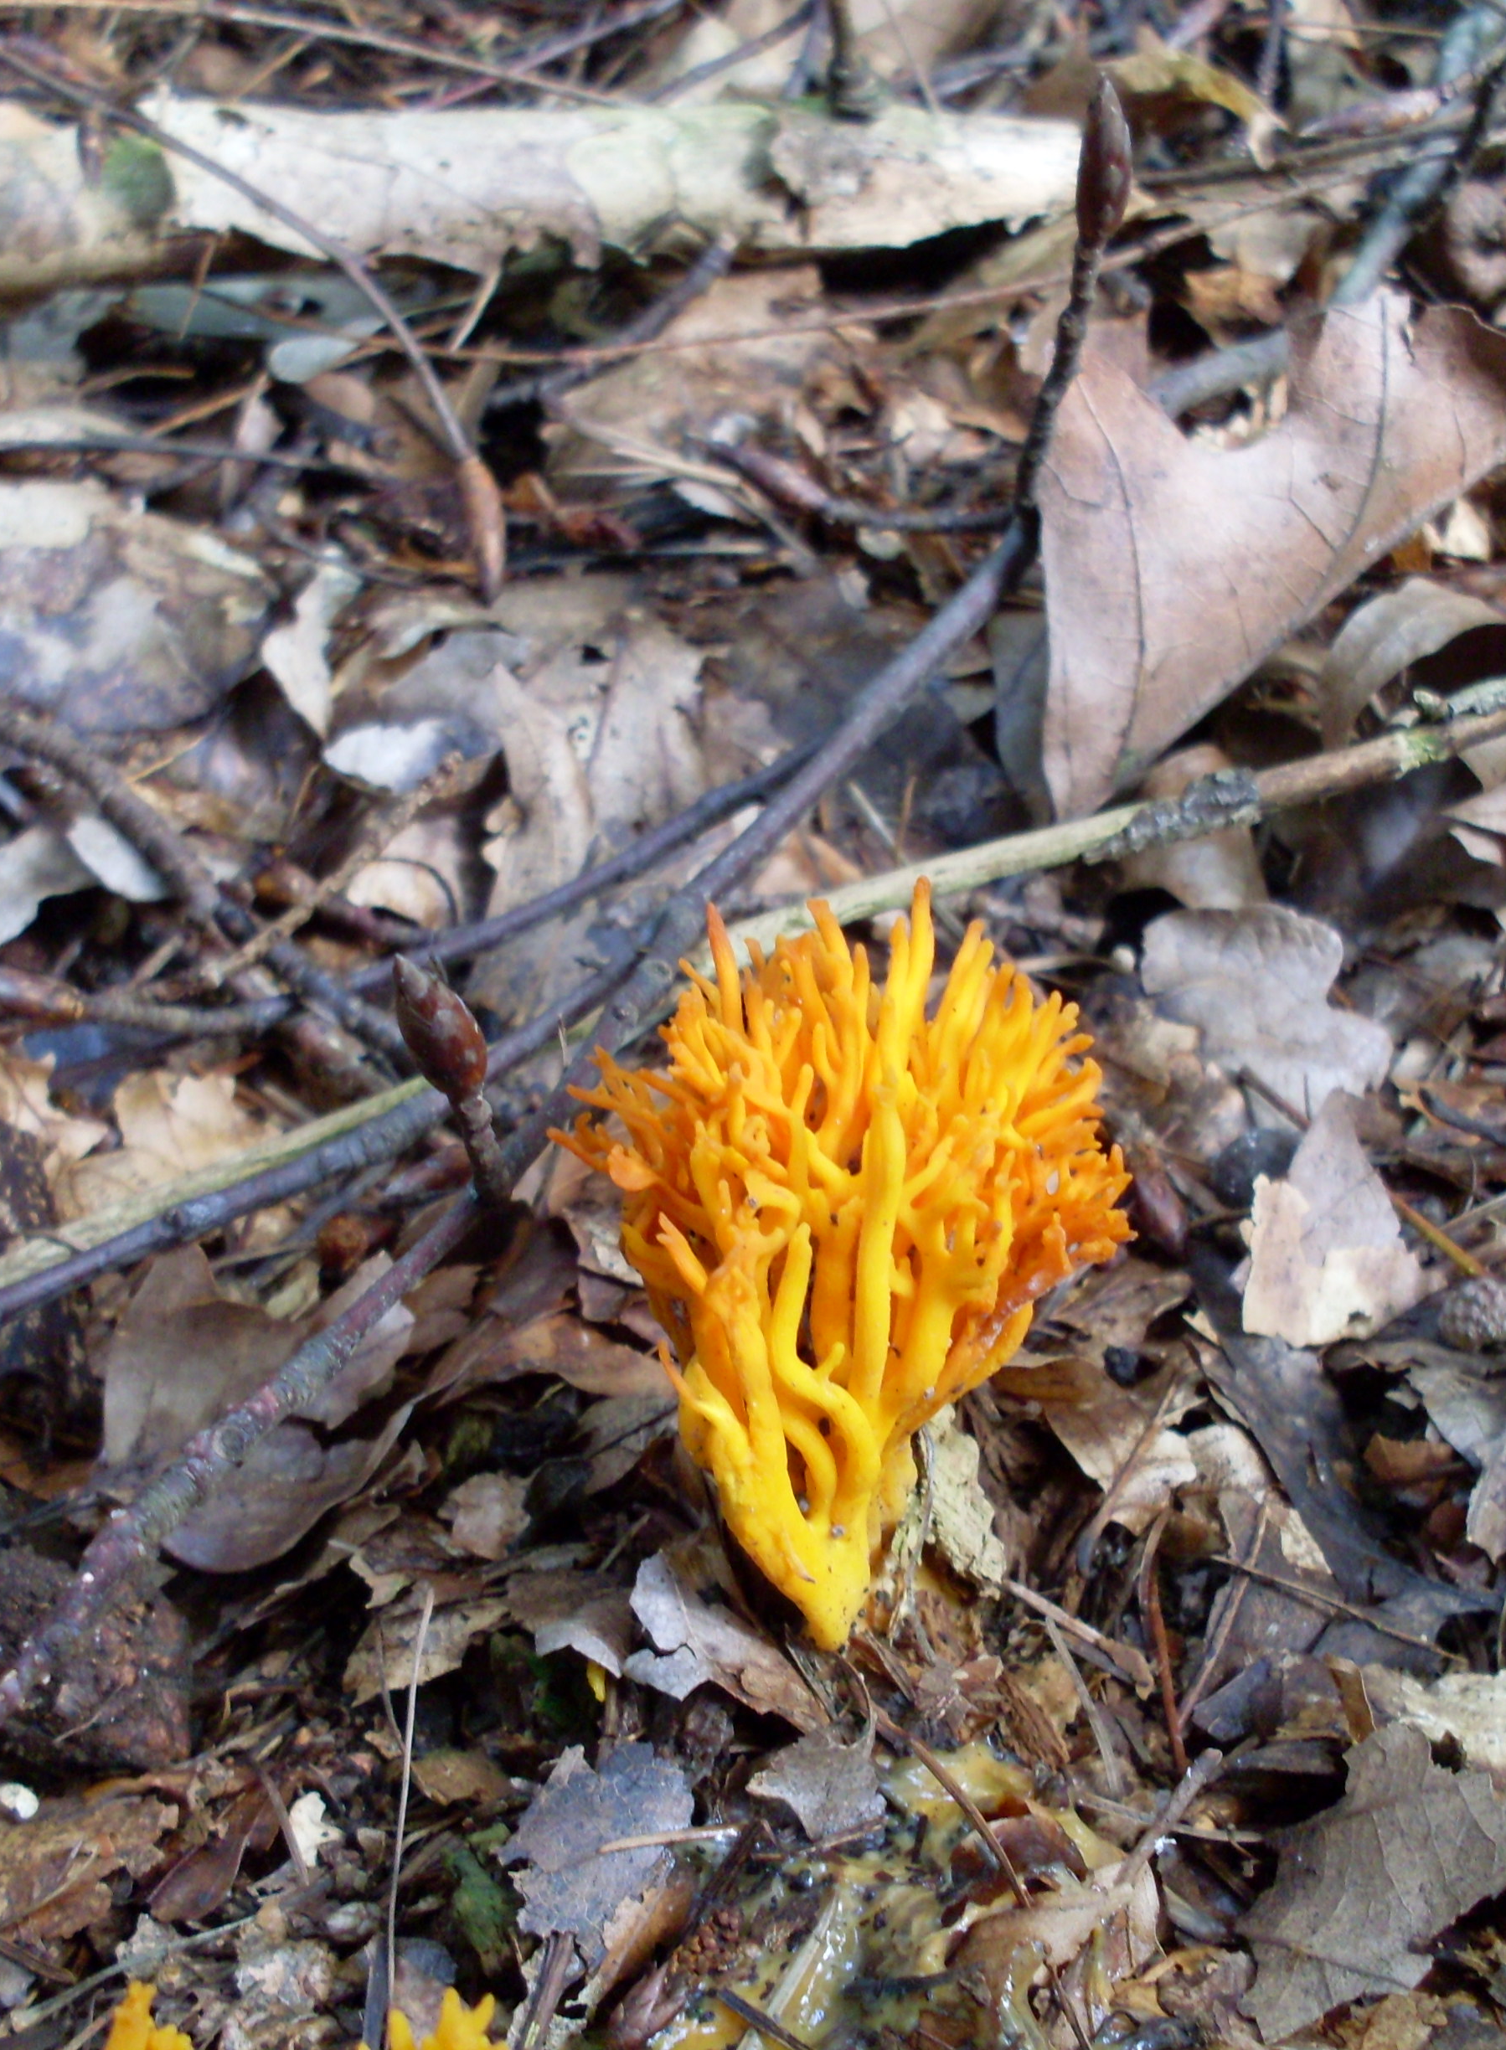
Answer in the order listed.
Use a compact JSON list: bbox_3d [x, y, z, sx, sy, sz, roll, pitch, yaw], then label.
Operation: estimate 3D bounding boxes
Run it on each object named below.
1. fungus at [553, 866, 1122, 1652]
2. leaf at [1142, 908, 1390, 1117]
[{"bbox_3d":[0.007,0.022,0.226,0.042,0.063,0.039,0,37,0],"label":"fungus"},{"bbox_3d":[0.050,-0.002,0.295,0.021,0.007,0.025,-15,58,-10],"label":"leaf"}]

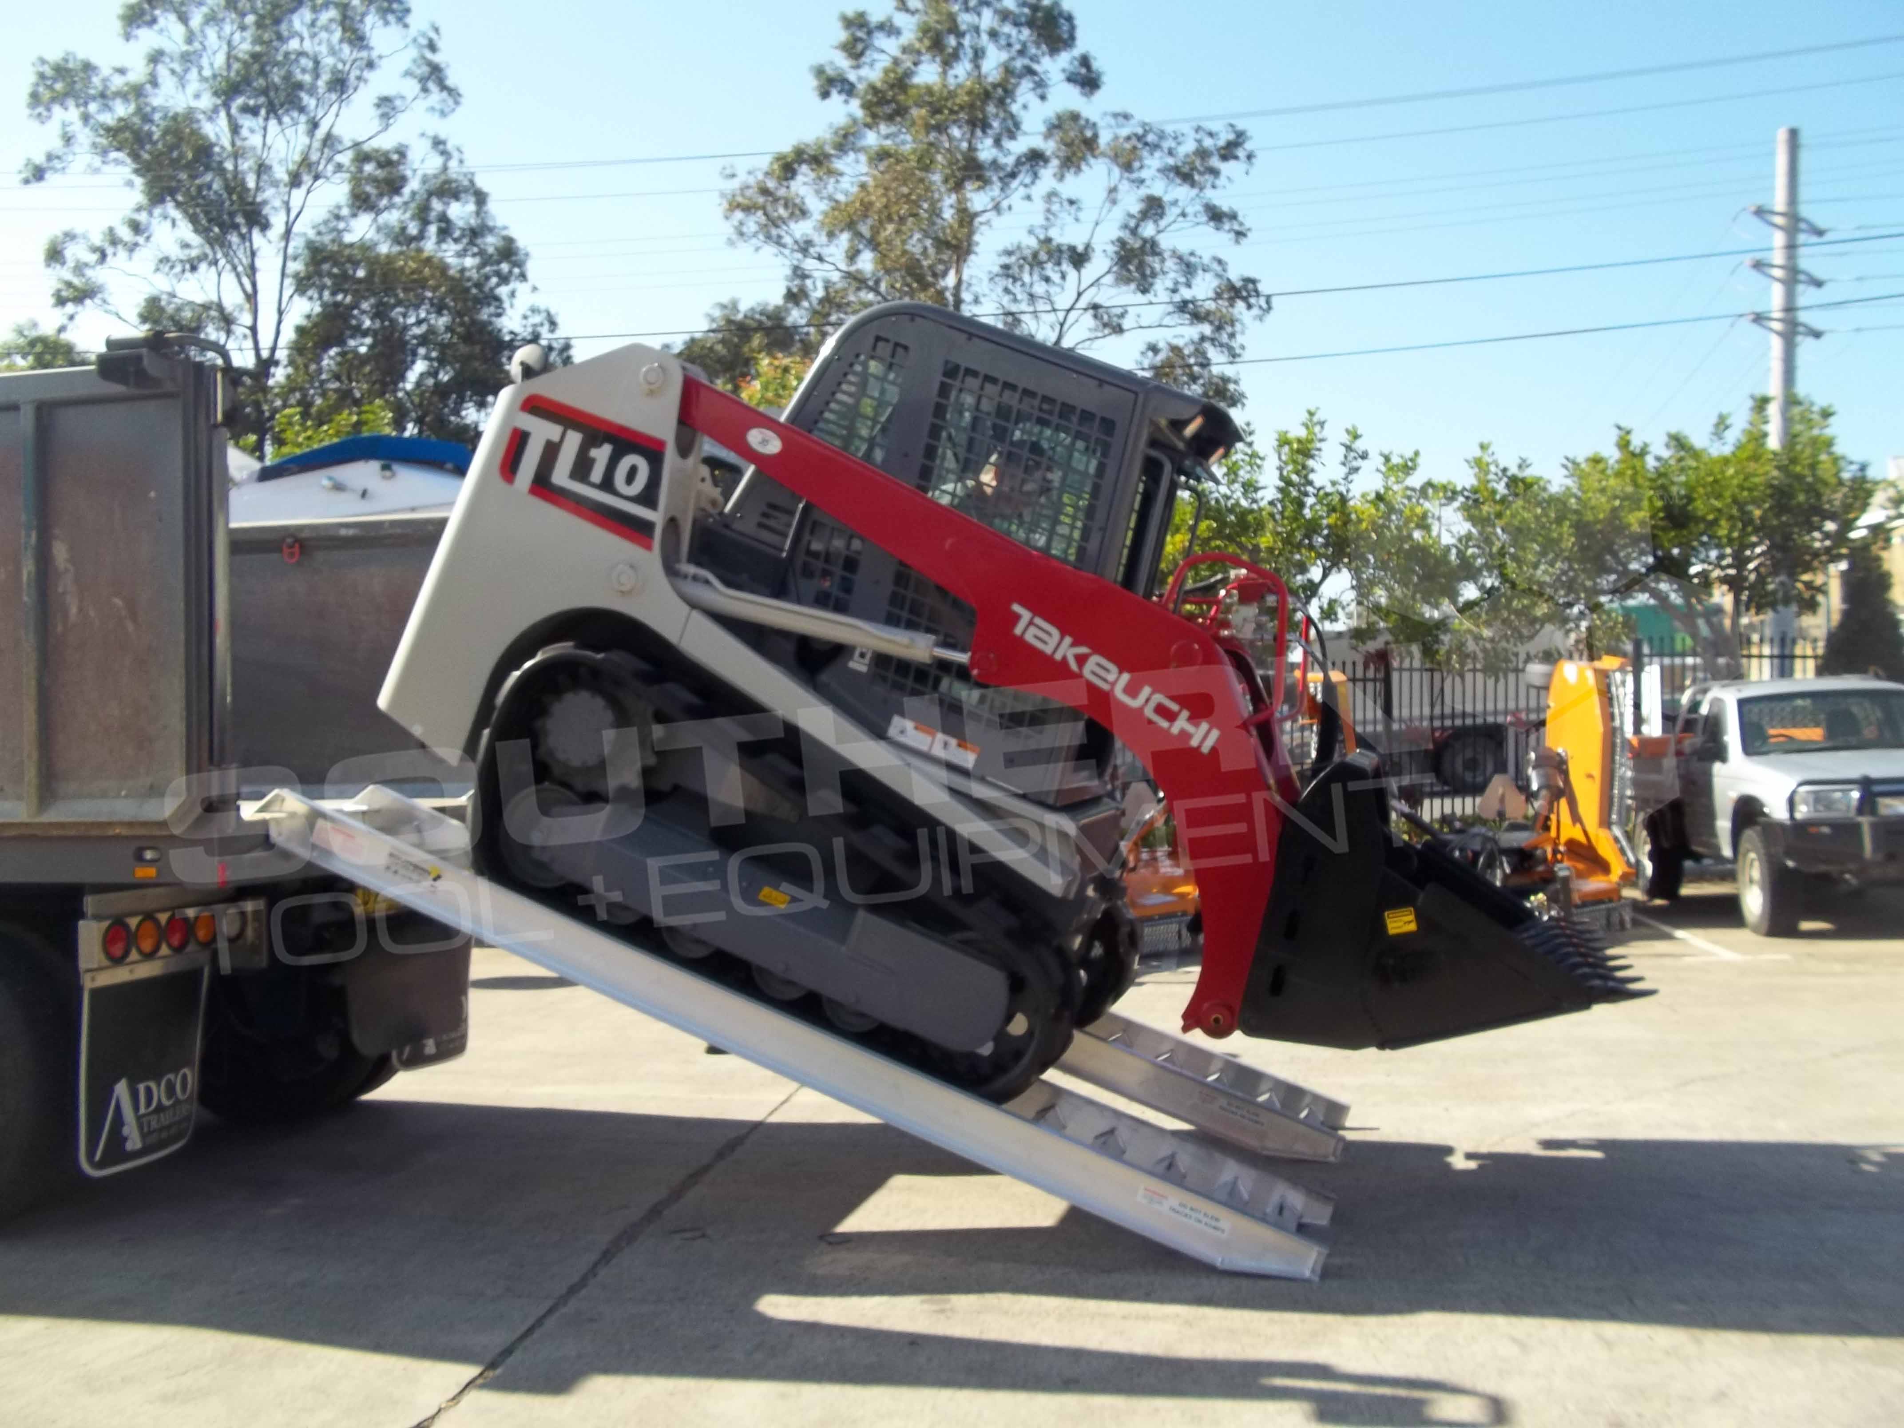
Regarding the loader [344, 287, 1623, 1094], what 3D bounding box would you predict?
[{"bbox_3d":[0.356,-0.018,5.999,3.930,2.176,1.833,22,6,13],"label":"loader"}]

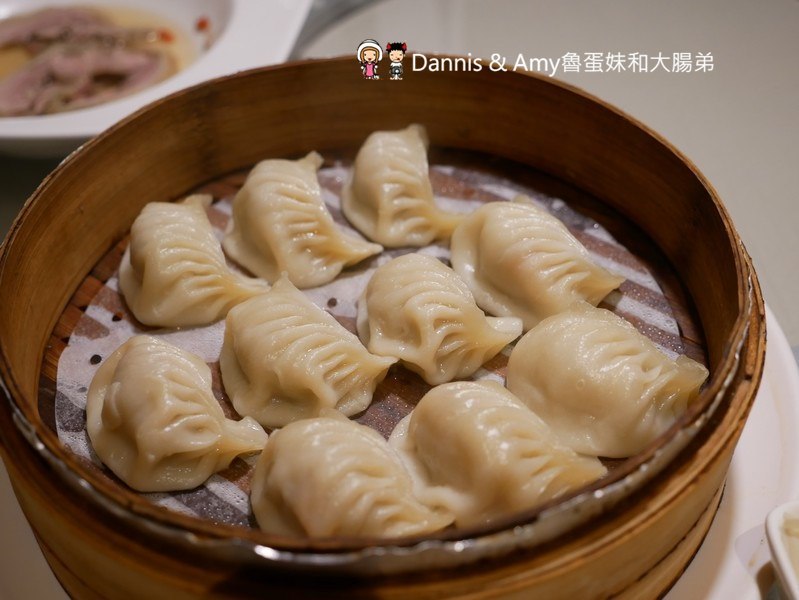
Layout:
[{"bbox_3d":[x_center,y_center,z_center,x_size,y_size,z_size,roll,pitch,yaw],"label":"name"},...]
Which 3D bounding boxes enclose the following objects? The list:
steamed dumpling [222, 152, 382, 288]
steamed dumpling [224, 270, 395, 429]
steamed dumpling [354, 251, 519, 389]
[{"bbox_3d":[-0.045,-0.036,0.432,0.047,0.033,0.069,-24,48,-22],"label":"steamed dumpling"},{"bbox_3d":[-0.037,0.015,0.379,0.060,0.031,0.050,32,53,30],"label":"steamed dumpling"},{"bbox_3d":[0.011,0.002,0.392,0.059,0.032,0.043,33,53,31],"label":"steamed dumpling"}]

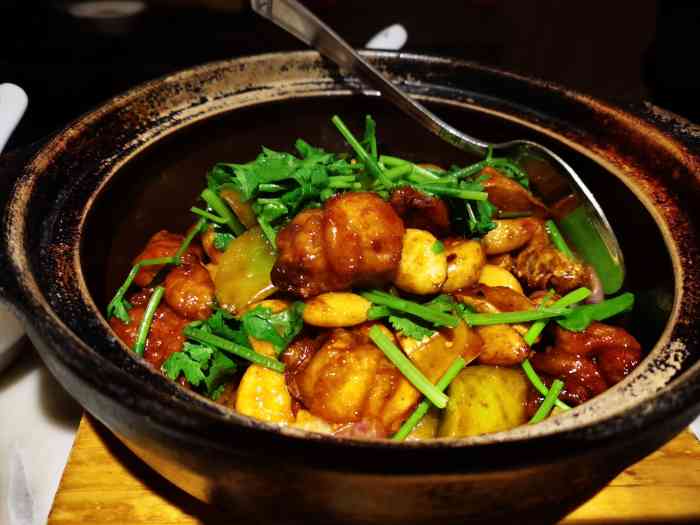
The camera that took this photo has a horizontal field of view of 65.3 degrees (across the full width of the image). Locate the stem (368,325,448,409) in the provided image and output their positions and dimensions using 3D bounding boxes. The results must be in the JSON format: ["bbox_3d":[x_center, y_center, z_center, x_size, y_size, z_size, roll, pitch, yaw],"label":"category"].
[{"bbox_3d":[0.019,0.035,0.184,0.004,0.004,0.035,-30,65,-34],"label":"stem"}]

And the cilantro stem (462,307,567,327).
[{"bbox_3d":[0.063,0.020,0.207,0.043,0.004,0.004,-3,39,-13],"label":"cilantro stem"}]

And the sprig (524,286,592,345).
[{"bbox_3d":[0.081,0.021,0.211,0.040,0.005,0.005,-32,49,-24],"label":"sprig"}]

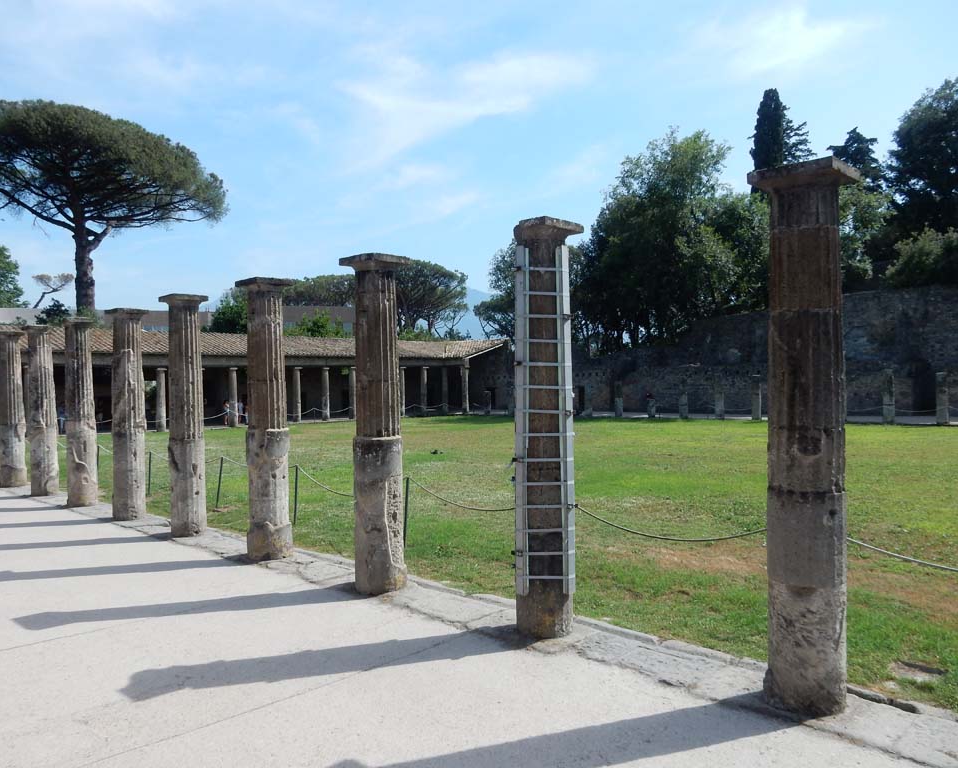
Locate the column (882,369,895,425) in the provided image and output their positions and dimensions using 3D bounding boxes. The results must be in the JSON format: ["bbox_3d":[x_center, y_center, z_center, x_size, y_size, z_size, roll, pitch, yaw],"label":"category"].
[{"bbox_3d":[22.529,0.659,40.635,0.562,2.945,0.562,0,1,43],"label":"column"}]

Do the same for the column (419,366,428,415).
[{"bbox_3d":[-4.340,0.653,58.885,0.578,3.850,0.578,0,1,43],"label":"column"}]

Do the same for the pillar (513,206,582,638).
[{"bbox_3d":[0.514,0.365,6.141,0.485,3.340,0.485,-1,0,43],"label":"pillar"}]

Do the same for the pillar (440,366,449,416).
[{"bbox_3d":[-2.789,0.633,60.668,0.578,3.850,0.578,0,1,43],"label":"pillar"}]

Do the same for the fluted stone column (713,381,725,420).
[{"bbox_3d":[13.150,0.919,40.544,0.475,2.071,0.475,-1,0,43],"label":"fluted stone column"}]

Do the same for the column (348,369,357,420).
[{"bbox_3d":[-8.414,0.644,49.143,0.485,3.390,0.485,-1,0,0],"label":"column"}]

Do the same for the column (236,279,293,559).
[{"bbox_3d":[-2.567,0.420,9.022,0.485,3.340,0.485,-1,0,43],"label":"column"}]

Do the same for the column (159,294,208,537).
[{"bbox_3d":[-4.746,0.522,12.088,0.585,3.850,0.585,0,1,43],"label":"column"}]

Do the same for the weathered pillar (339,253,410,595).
[{"bbox_3d":[-1.186,0.459,8.728,0.597,3.850,0.597,0,1,43],"label":"weathered pillar"}]

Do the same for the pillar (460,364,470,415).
[{"bbox_3d":[-1.033,0.490,53.508,0.485,3.390,0.485,-1,0,43],"label":"pillar"}]

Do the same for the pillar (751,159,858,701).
[{"bbox_3d":[2.373,0.397,5.368,0.608,3.850,0.608,0,1,43],"label":"pillar"}]

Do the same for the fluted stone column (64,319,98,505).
[{"bbox_3d":[-8.305,0.585,15.449,0.570,3.850,0.570,0,1,43],"label":"fluted stone column"}]

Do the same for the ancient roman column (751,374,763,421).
[{"bbox_3d":[17.171,0.826,45.676,0.562,2.799,0.562,0,1,43],"label":"ancient roman column"}]

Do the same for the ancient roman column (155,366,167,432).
[{"bbox_3d":[-17.125,0.834,39.898,0.485,3.390,0.485,-1,0,43],"label":"ancient roman column"}]

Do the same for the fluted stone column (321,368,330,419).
[{"bbox_3d":[-9.854,0.675,47.602,0.485,3.390,0.485,-1,0,0],"label":"fluted stone column"}]

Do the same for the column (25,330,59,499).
[{"bbox_3d":[-8.730,0.530,14.784,0.485,3.340,0.485,-1,0,43],"label":"column"}]

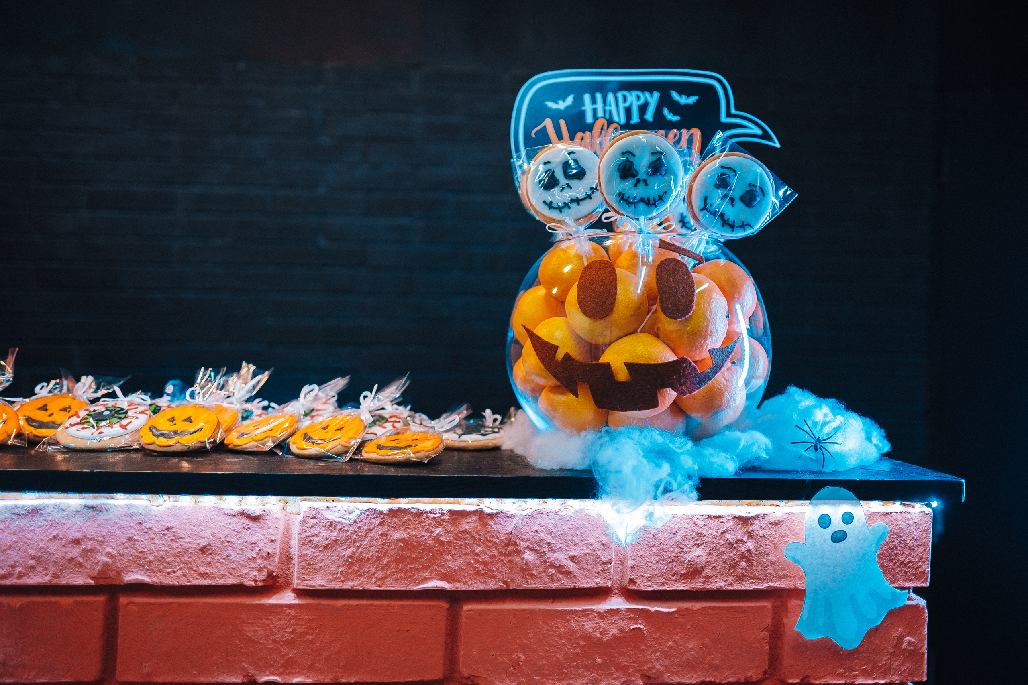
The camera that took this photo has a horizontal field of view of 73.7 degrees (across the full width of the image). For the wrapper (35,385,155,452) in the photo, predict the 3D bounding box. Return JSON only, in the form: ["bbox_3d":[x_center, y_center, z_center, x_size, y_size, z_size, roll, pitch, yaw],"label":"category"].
[{"bbox_3d":[-0.415,0.075,0.685,0.100,0.052,0.092,1,-1,-9],"label":"wrapper"}]

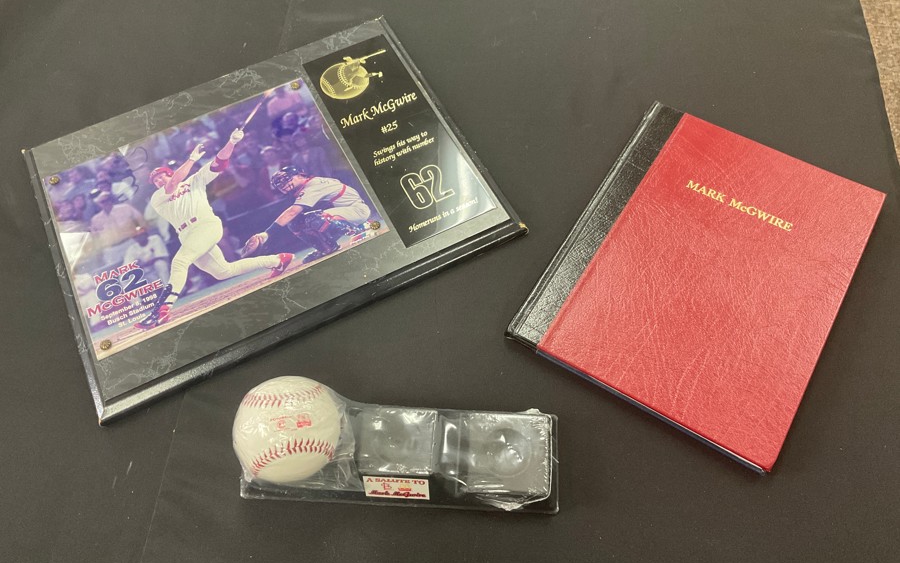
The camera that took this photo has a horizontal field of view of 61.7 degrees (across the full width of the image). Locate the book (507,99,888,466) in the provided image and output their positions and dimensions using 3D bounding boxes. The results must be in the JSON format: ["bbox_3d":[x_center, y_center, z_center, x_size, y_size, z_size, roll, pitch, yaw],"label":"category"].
[{"bbox_3d":[0.211,-0.015,0.629,0.214,0.013,0.282,28,64,17],"label":"book"}]

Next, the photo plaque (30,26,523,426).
[{"bbox_3d":[-0.170,-0.086,0.683,0.378,0.017,0.304,-25,62,-12],"label":"photo plaque"}]

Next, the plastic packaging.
[{"bbox_3d":[-0.037,0.110,0.528,0.230,0.078,0.078,2,60,3],"label":"plastic packaging"}]

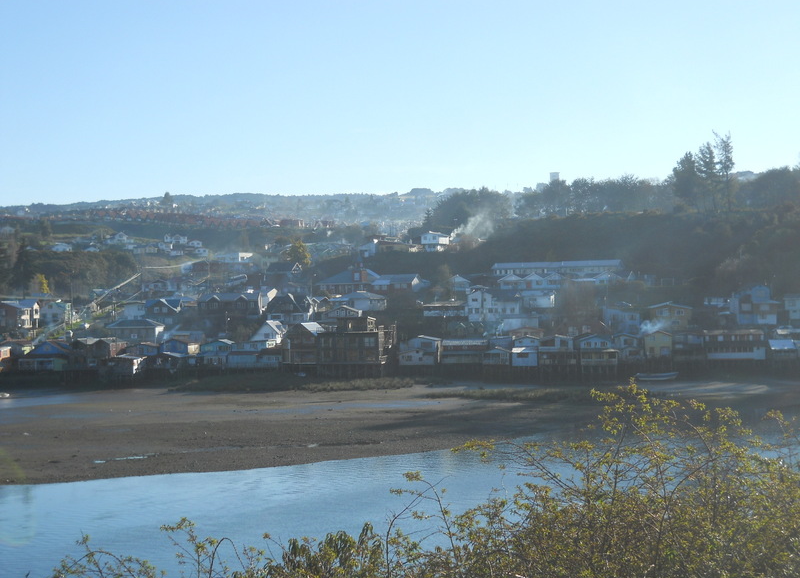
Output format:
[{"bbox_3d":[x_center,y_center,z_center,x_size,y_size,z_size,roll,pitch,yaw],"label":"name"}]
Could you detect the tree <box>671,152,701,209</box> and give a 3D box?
[{"bbox_3d":[95.514,-36.172,470.000,10.000,19.200,9.500,0,2,0],"label":"tree"}]

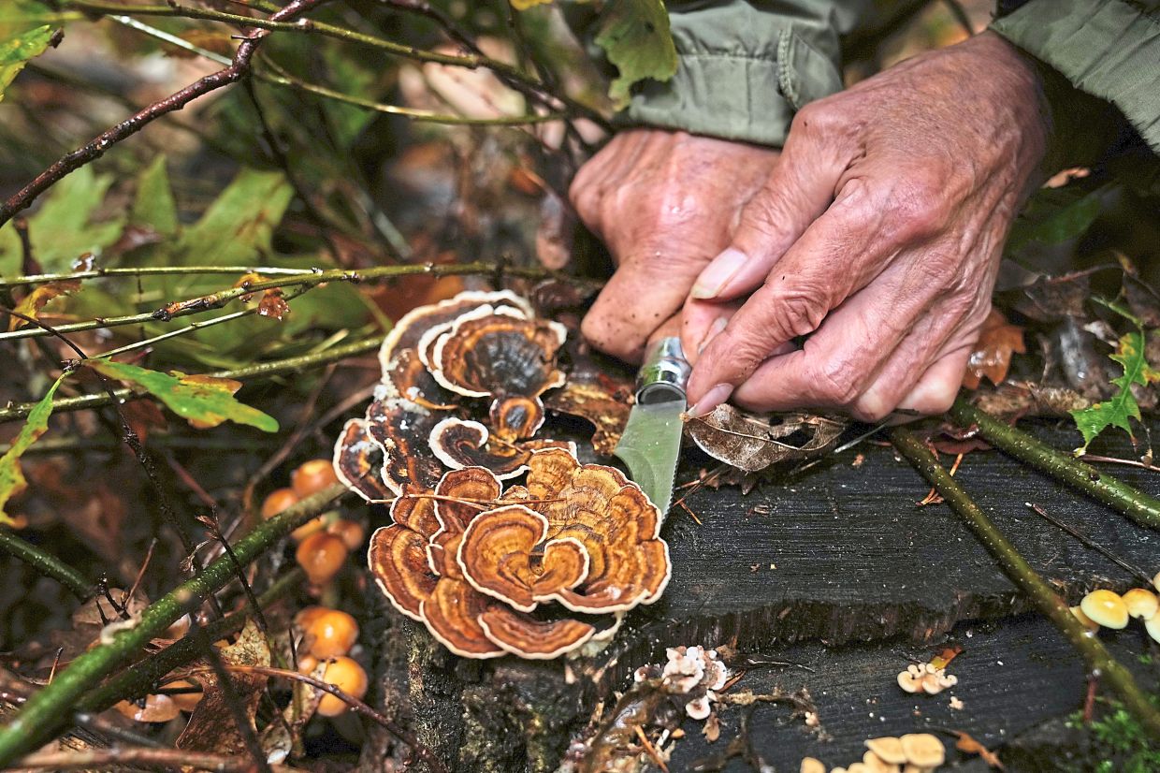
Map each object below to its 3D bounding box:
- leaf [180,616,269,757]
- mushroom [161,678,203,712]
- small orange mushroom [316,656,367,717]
[{"bbox_3d":[-0.121,0.103,0.438,0.032,0.014,0.049,16,57,7],"label":"leaf"},{"bbox_3d":[-0.138,0.106,0.445,0.015,0.011,0.015,0,40,0],"label":"mushroom"},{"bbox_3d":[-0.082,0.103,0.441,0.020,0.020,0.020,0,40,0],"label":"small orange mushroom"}]

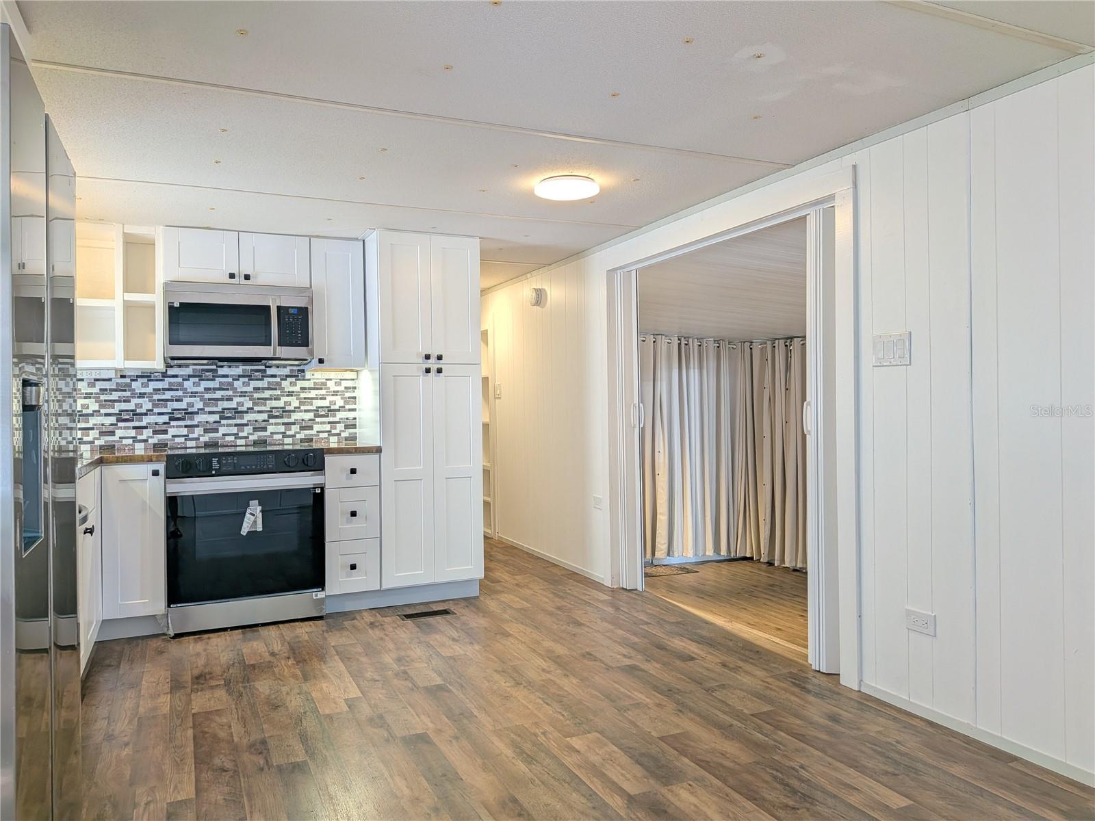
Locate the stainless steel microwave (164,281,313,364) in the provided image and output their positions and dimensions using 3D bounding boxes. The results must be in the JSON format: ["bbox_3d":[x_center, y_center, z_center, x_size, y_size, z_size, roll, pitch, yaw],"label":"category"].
[{"bbox_3d":[-1.747,-0.469,4.319,0.753,0.431,0.410,-1,0,-24],"label":"stainless steel microwave"}]

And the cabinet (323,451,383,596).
[{"bbox_3d":[-1.184,0.636,4.429,0.303,0.795,0.638,-1,0,-24],"label":"cabinet"}]

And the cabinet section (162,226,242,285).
[{"bbox_3d":[-1.950,-0.844,4.283,0.383,0.291,0.315,-1,1,-24],"label":"cabinet section"}]

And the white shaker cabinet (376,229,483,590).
[{"bbox_3d":[-0.781,0.029,4.610,0.598,2.056,0.648,-1,0,-24],"label":"white shaker cabinet"}]

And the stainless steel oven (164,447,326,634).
[{"bbox_3d":[-1.660,0.664,4.193,0.760,0.914,0.670,-1,0,-24],"label":"stainless steel oven"}]

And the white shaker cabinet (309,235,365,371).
[{"bbox_3d":[-1.275,-0.617,4.569,0.310,0.758,0.328,-1,0,-24],"label":"white shaker cabinet"}]

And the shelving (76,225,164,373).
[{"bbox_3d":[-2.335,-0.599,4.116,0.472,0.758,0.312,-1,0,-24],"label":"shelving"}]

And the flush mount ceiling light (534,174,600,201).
[{"bbox_3d":[0.090,-1.013,3.478,0.300,0.045,0.300,-1,0,0],"label":"flush mount ceiling light"}]

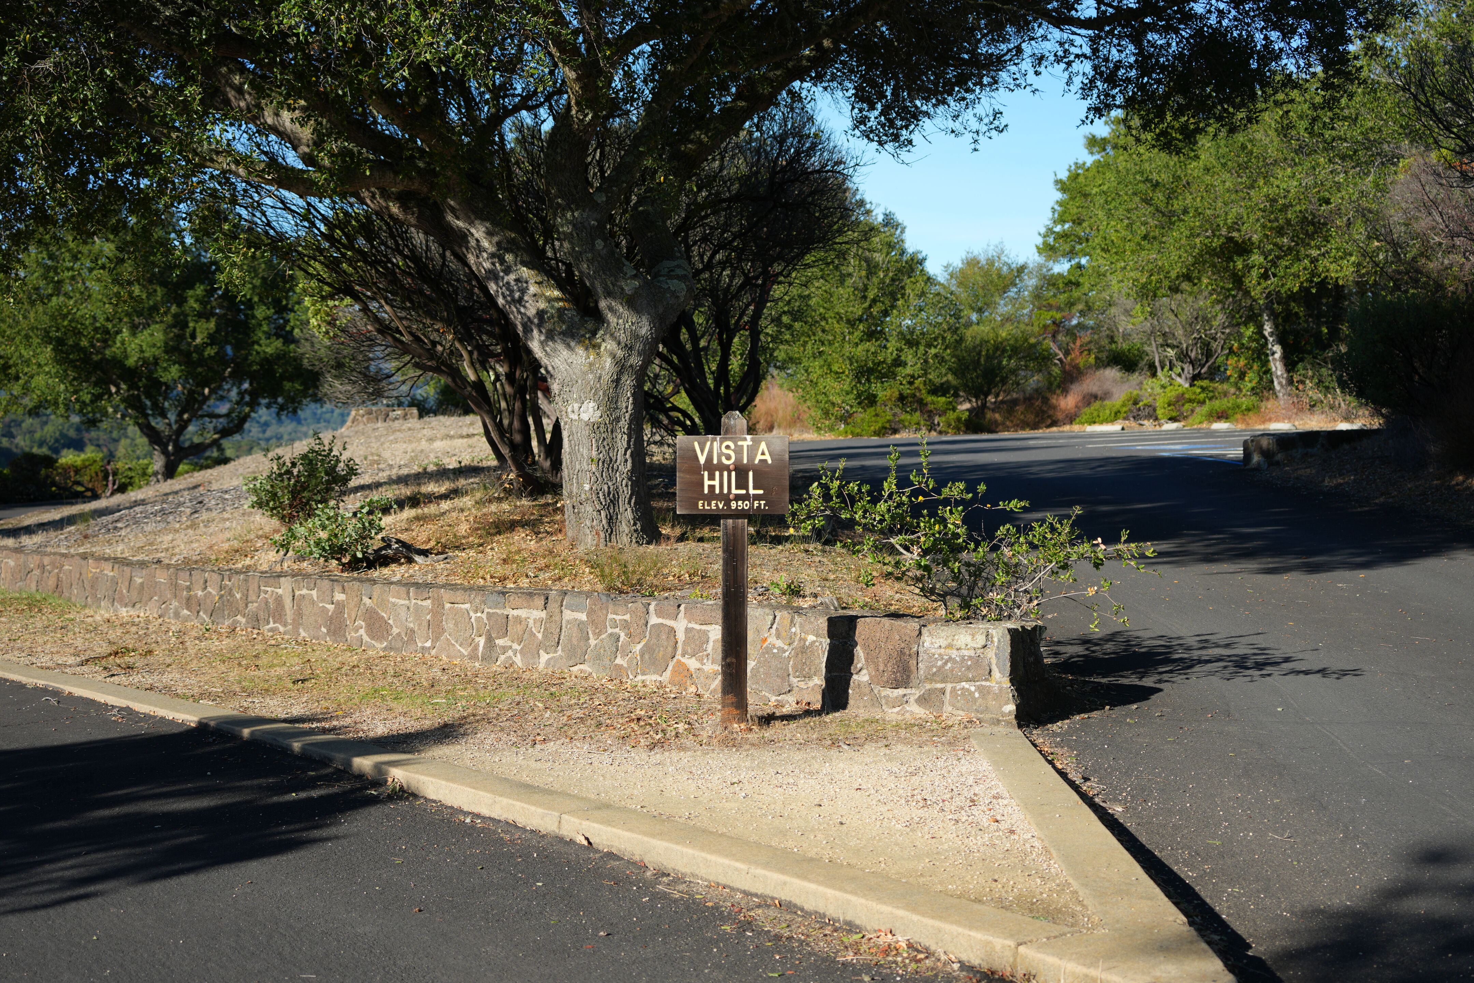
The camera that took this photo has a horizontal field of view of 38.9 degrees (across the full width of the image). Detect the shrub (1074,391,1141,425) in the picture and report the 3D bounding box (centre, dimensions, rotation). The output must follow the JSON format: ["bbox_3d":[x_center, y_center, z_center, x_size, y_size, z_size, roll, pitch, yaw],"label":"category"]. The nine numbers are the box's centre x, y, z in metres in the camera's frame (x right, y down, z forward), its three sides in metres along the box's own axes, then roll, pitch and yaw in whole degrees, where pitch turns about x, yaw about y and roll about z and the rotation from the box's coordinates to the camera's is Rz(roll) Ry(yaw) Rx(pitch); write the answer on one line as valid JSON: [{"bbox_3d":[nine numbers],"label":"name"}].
[{"bbox_3d":[8.702,-1.946,49.000,1.550,0.800,1.400,0,3,0],"label":"shrub"}]

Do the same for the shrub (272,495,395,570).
[{"bbox_3d":[-2.242,0.230,11.600,0.670,0.420,0.600,0,3,0],"label":"shrub"}]

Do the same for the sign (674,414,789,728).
[{"bbox_3d":[-0.014,0.315,8.400,0.448,1.250,0.150,0,3,0],"label":"sign"}]

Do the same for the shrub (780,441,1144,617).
[{"bbox_3d":[1.010,0.174,9.000,1.550,0.780,1.250,0,3,0],"label":"shrub"}]

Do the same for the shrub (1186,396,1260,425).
[{"bbox_3d":[11.623,-1.931,50.000,1.750,0.720,1.500,0,3,0],"label":"shrub"}]

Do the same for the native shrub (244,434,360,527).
[{"bbox_3d":[-2.710,-0.057,13.000,0.720,0.600,0.680,0,3,0],"label":"native shrub"}]

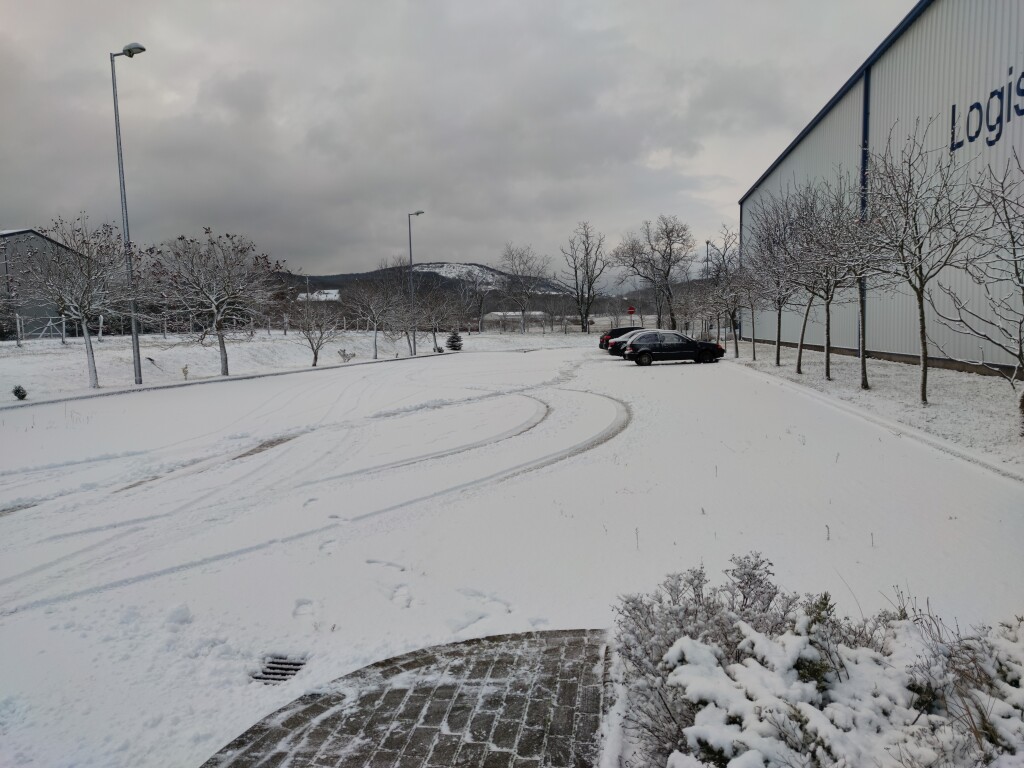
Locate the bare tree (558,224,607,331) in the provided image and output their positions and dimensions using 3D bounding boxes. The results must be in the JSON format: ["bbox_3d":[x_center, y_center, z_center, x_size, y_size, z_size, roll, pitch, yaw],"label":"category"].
[{"bbox_3d":[7.495,-11.334,75.498,5.566,11.695,5.566,-1,5,6],"label":"bare tree"}]

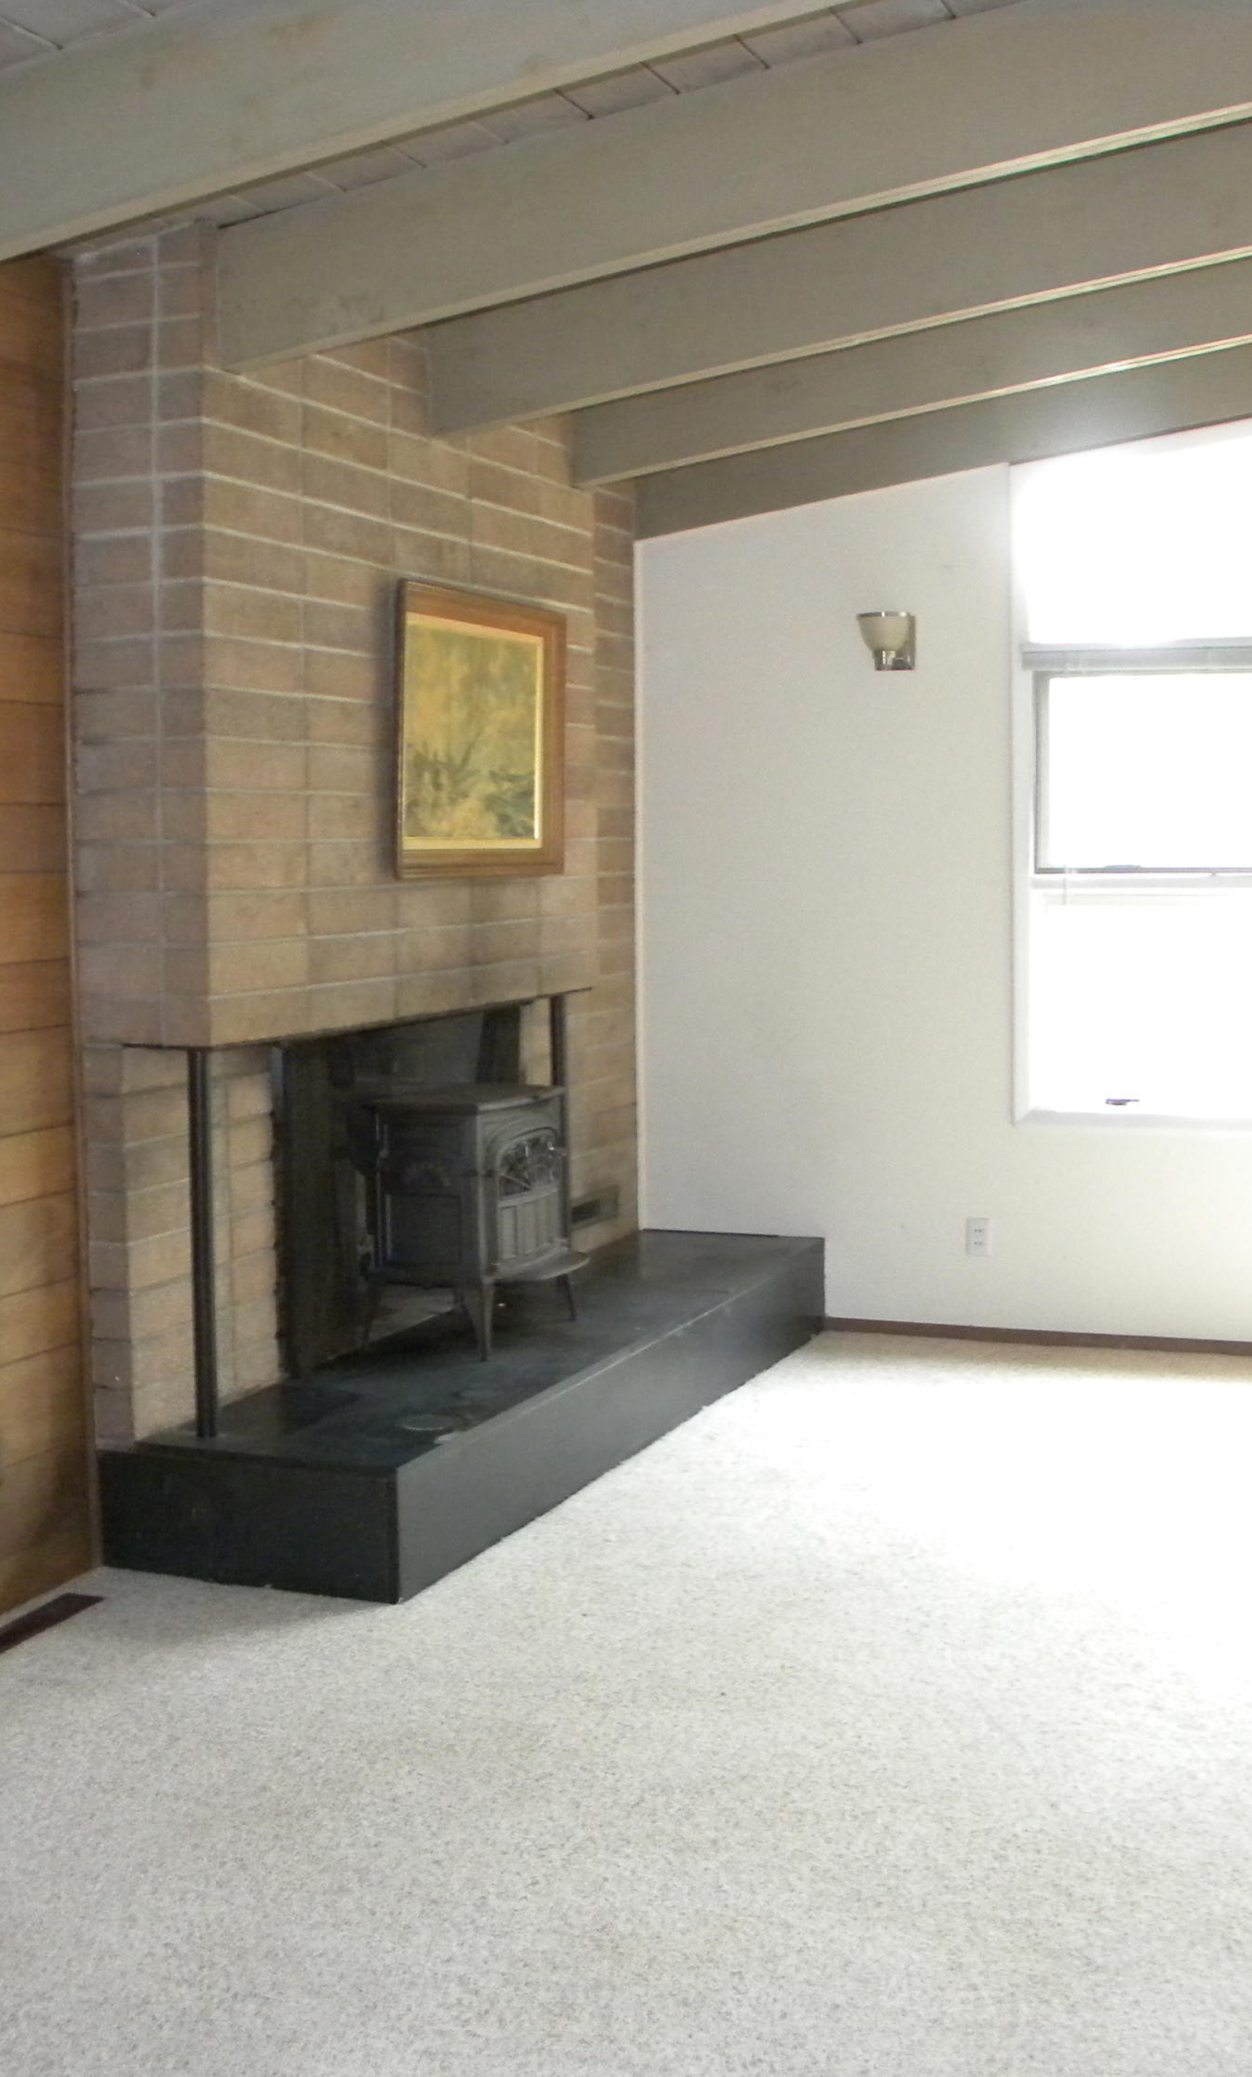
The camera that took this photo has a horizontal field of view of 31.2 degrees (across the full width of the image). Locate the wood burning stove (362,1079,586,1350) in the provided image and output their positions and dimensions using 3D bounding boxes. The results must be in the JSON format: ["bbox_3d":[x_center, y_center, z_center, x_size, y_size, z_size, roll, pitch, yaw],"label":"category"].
[{"bbox_3d":[-0.370,0.451,5.693,0.518,0.618,0.495,1,5,23],"label":"wood burning stove"}]

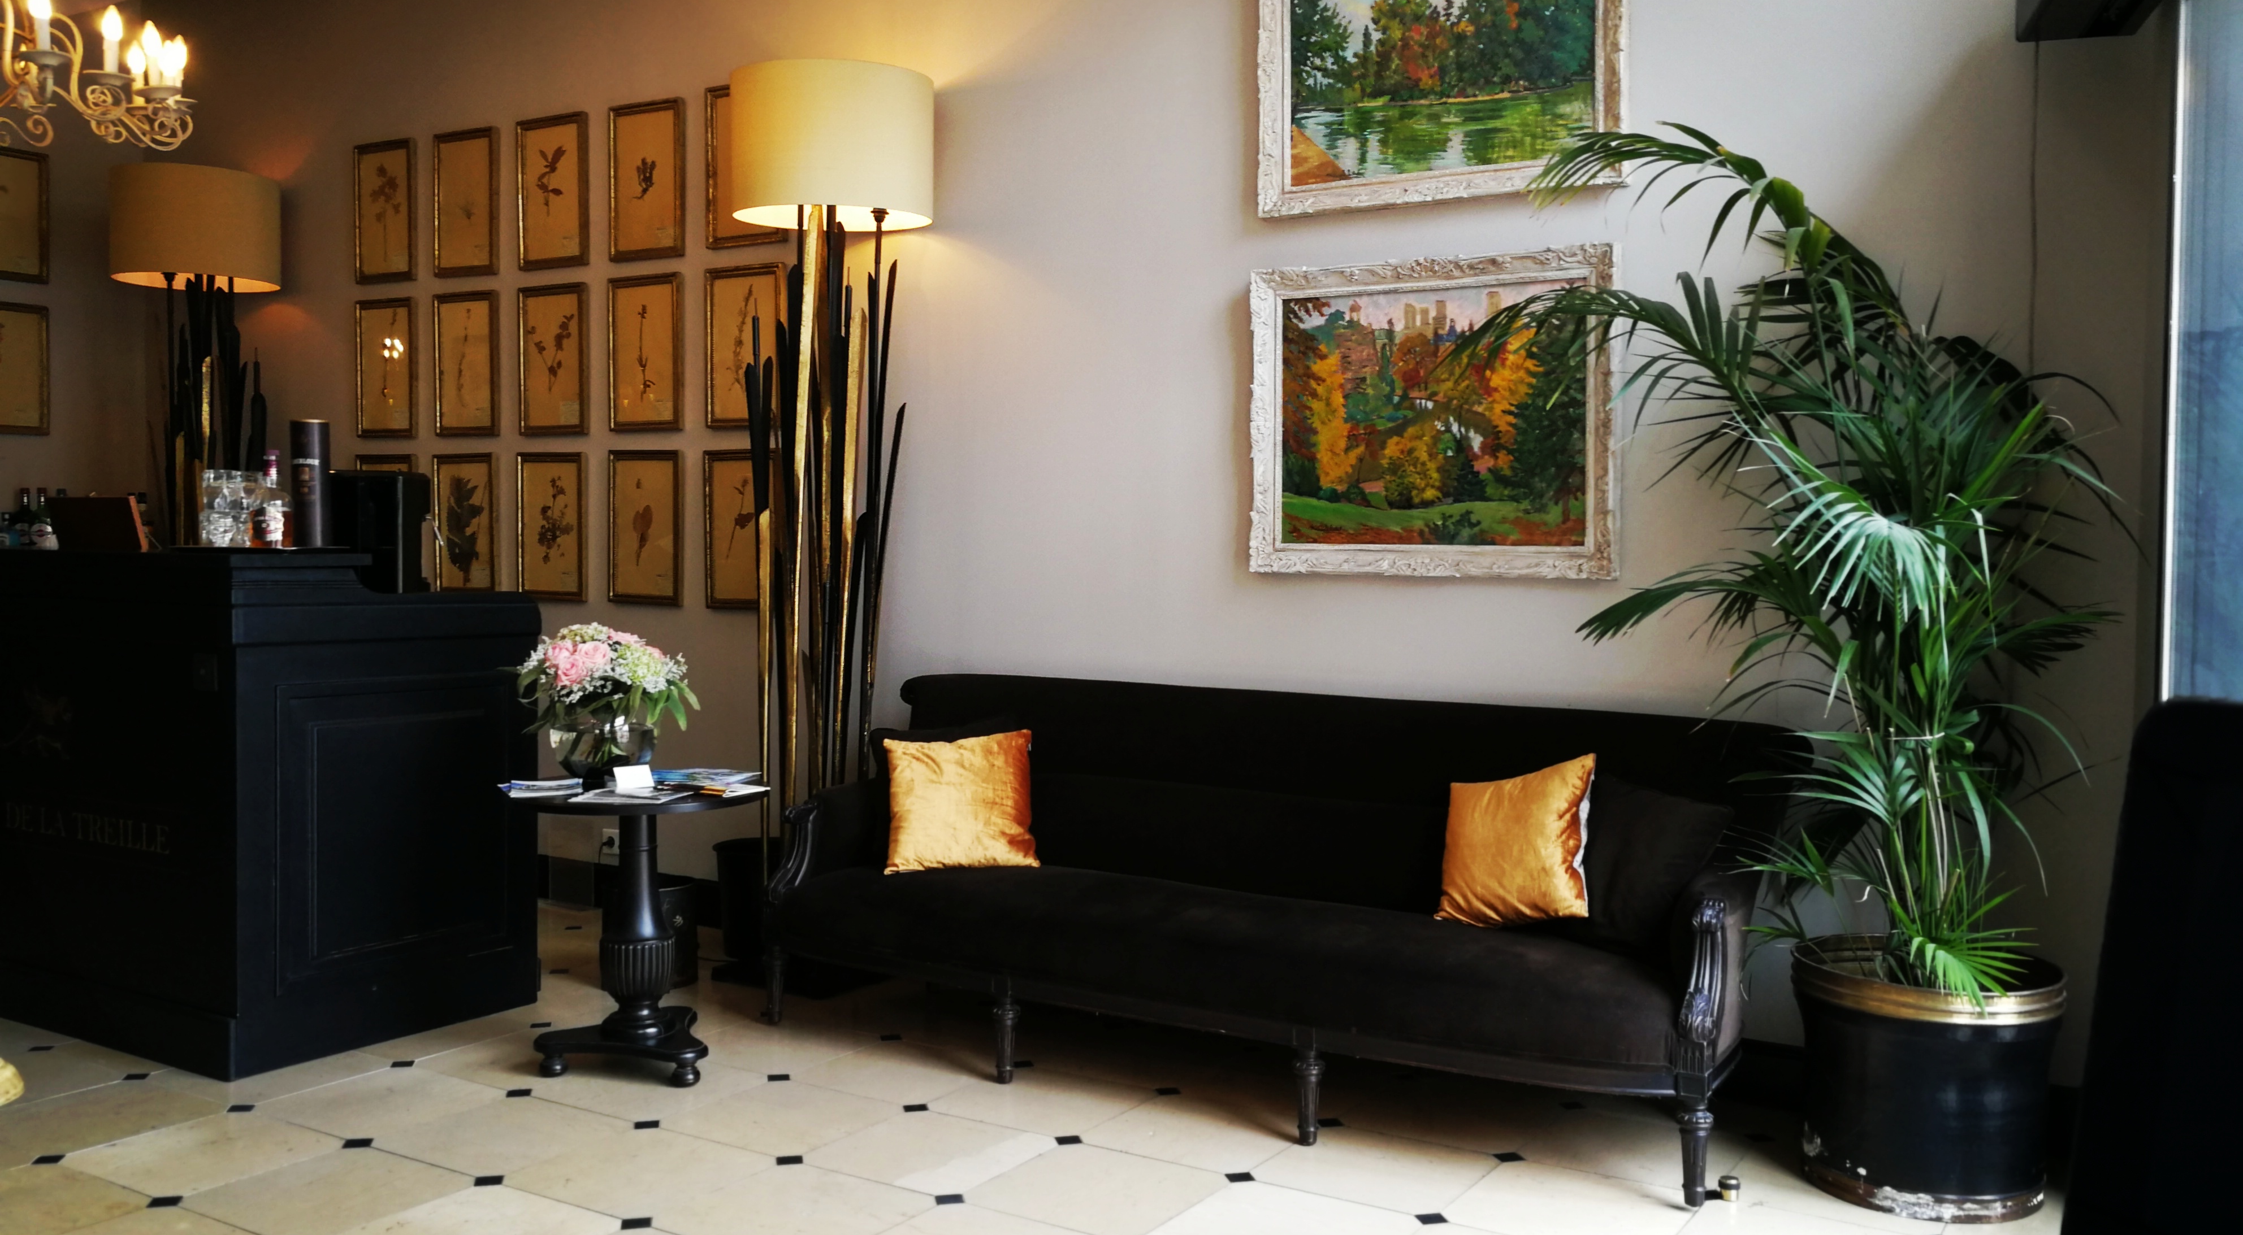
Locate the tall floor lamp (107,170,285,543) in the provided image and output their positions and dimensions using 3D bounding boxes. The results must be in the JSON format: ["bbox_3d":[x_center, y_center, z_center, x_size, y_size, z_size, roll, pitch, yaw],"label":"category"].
[{"bbox_3d":[-3.168,-0.302,6.017,0.524,2.405,0.524,2,3,31],"label":"tall floor lamp"}]

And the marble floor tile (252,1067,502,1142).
[{"bbox_3d":[-1.557,1.026,3.685,0.376,0.015,0.376,2,3,31],"label":"marble floor tile"}]

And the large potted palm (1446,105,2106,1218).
[{"bbox_3d":[1.297,0.063,3.522,1.260,2.070,0.850,2,2,31],"label":"large potted palm"}]

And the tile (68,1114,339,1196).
[{"bbox_3d":[-1.830,1.079,3.506,0.397,0.015,0.397,1,2,32],"label":"tile"}]

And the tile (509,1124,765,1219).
[{"bbox_3d":[-0.904,1.049,3.297,0.376,0.015,0.376,2,3,31],"label":"tile"}]

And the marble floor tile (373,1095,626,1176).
[{"bbox_3d":[-1.231,1.037,3.491,0.376,0.015,0.376,2,3,31],"label":"marble floor tile"}]

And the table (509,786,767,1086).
[{"bbox_3d":[-1.131,0.731,4.113,0.600,0.660,0.600,1,2,13],"label":"table"}]

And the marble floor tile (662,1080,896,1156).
[{"bbox_3d":[-0.698,1.037,3.612,0.376,0.015,0.376,2,3,31],"label":"marble floor tile"}]

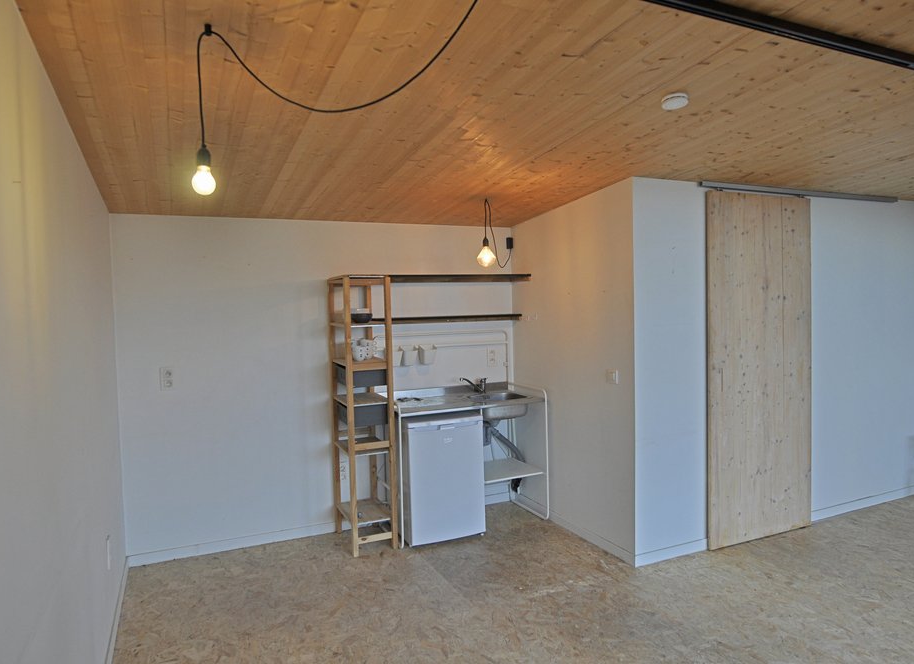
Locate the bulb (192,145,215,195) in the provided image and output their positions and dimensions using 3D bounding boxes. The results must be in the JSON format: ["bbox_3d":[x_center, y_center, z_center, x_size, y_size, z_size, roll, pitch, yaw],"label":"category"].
[{"bbox_3d":[-0.690,-0.442,1.590,0.062,0.135,0.062,-2,3,-25],"label":"bulb"}]

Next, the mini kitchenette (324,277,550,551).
[{"bbox_3d":[-0.109,0.504,4.186,1.470,1.810,0.533,-2,3,-25],"label":"mini kitchenette"}]

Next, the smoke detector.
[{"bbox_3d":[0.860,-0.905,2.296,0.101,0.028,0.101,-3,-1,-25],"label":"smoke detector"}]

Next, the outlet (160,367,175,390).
[{"bbox_3d":[-1.817,0.294,3.661,0.083,0.150,0.020,-2,3,-25],"label":"outlet"}]

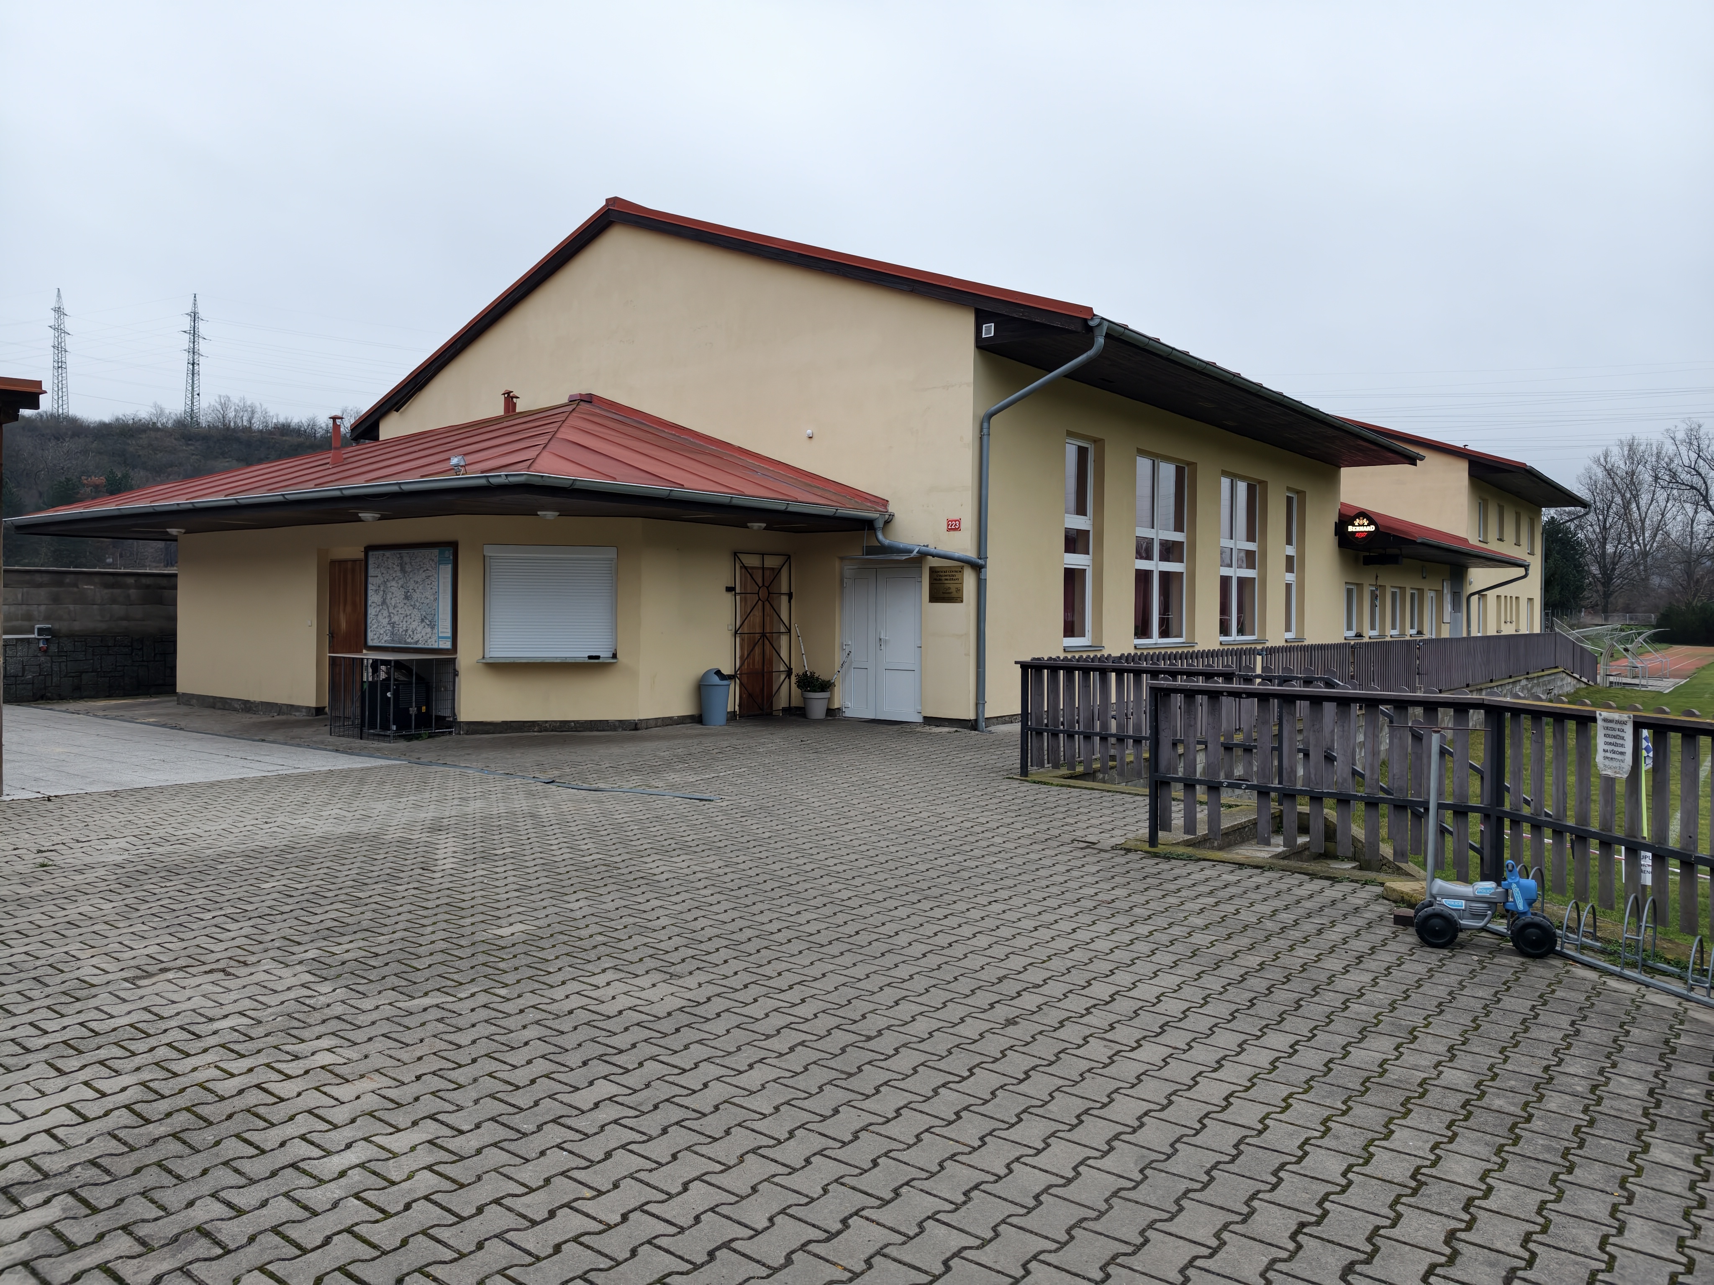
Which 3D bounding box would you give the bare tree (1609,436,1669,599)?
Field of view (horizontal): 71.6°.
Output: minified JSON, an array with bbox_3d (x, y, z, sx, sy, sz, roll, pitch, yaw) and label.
[{"bbox_3d":[93.200,-14.080,142.000,7.600,21.300,7.600,1,2,33],"label":"bare tree"}]

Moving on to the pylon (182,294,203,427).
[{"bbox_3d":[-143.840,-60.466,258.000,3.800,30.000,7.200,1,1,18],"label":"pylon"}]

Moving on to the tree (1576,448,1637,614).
[{"bbox_3d":[85.259,-12.321,135.000,7.000,19.600,7.000,1,2,32],"label":"tree"}]

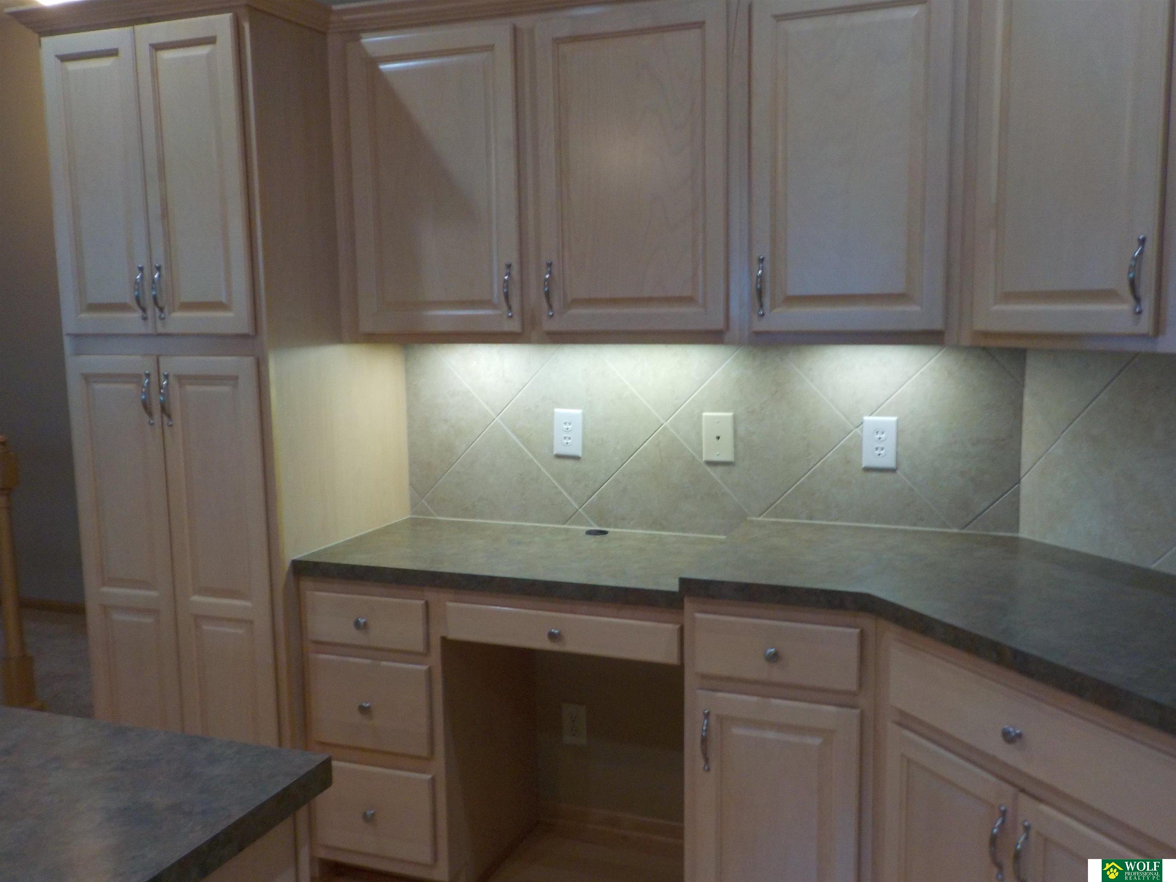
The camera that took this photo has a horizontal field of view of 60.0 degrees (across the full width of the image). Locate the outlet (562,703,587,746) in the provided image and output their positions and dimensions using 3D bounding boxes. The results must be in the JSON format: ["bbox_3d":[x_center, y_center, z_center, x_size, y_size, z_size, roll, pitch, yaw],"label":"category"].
[{"bbox_3d":[-0.039,0.790,2.834,0.071,0.116,0.009,2,8,20],"label":"outlet"}]

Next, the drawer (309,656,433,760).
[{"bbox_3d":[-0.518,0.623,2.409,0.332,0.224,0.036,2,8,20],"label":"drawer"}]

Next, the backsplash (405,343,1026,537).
[{"bbox_3d":[0.243,-0.005,2.626,1.614,0.501,0.015,2,8,20],"label":"backsplash"}]

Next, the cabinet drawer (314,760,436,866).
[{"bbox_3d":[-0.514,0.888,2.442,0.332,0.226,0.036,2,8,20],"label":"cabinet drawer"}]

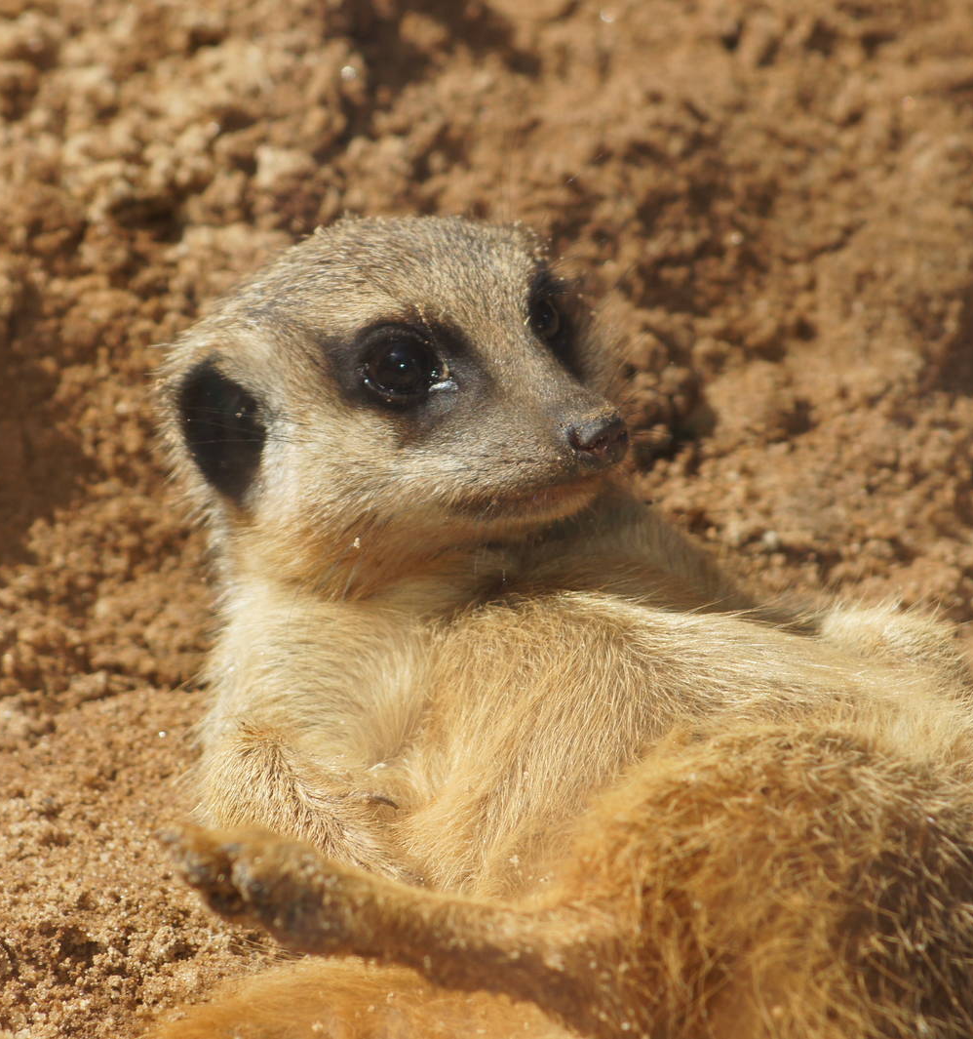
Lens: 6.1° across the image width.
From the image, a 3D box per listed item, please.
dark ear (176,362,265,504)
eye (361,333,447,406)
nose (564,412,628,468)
[{"bbox_3d":[-0.041,-0.013,1.393,0.016,0.021,0.008,-5,13,38],"label":"dark ear"},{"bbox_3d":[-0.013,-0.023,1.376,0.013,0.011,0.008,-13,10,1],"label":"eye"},{"bbox_3d":[0.017,-0.012,1.363,0.009,0.008,0.009,-20,12,-33],"label":"nose"}]

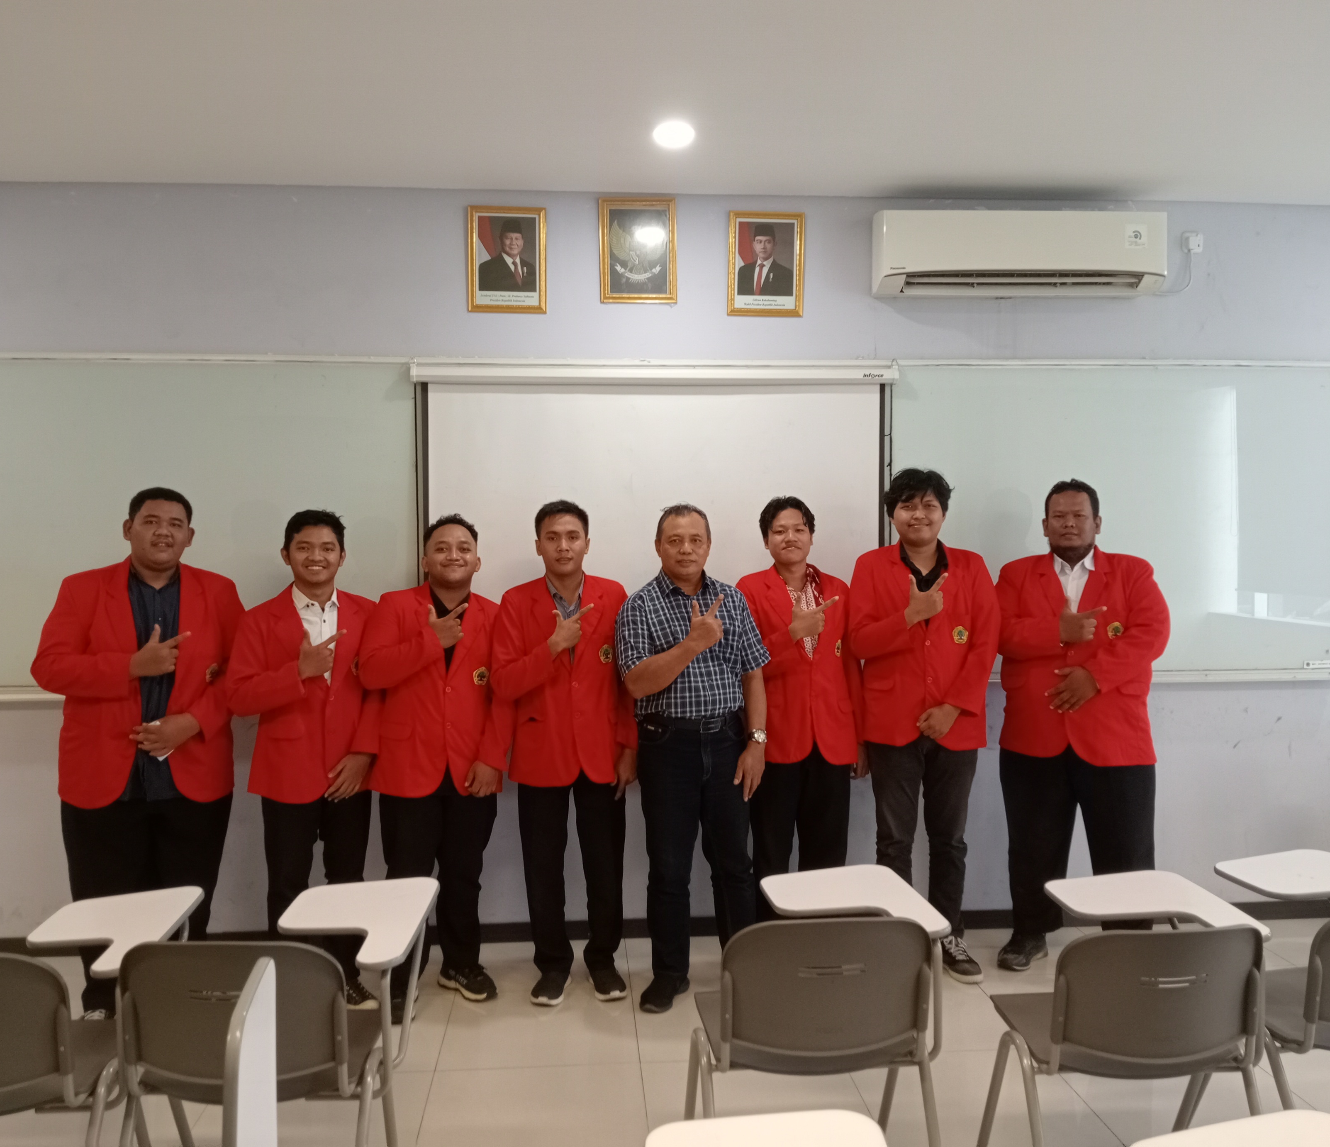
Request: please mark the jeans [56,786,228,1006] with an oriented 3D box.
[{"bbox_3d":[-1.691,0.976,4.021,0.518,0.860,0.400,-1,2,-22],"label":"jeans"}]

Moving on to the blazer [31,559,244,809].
[{"bbox_3d":[-1.691,0.347,3.963,0.629,0.780,0.440,-1,2,-22],"label":"blazer"}]

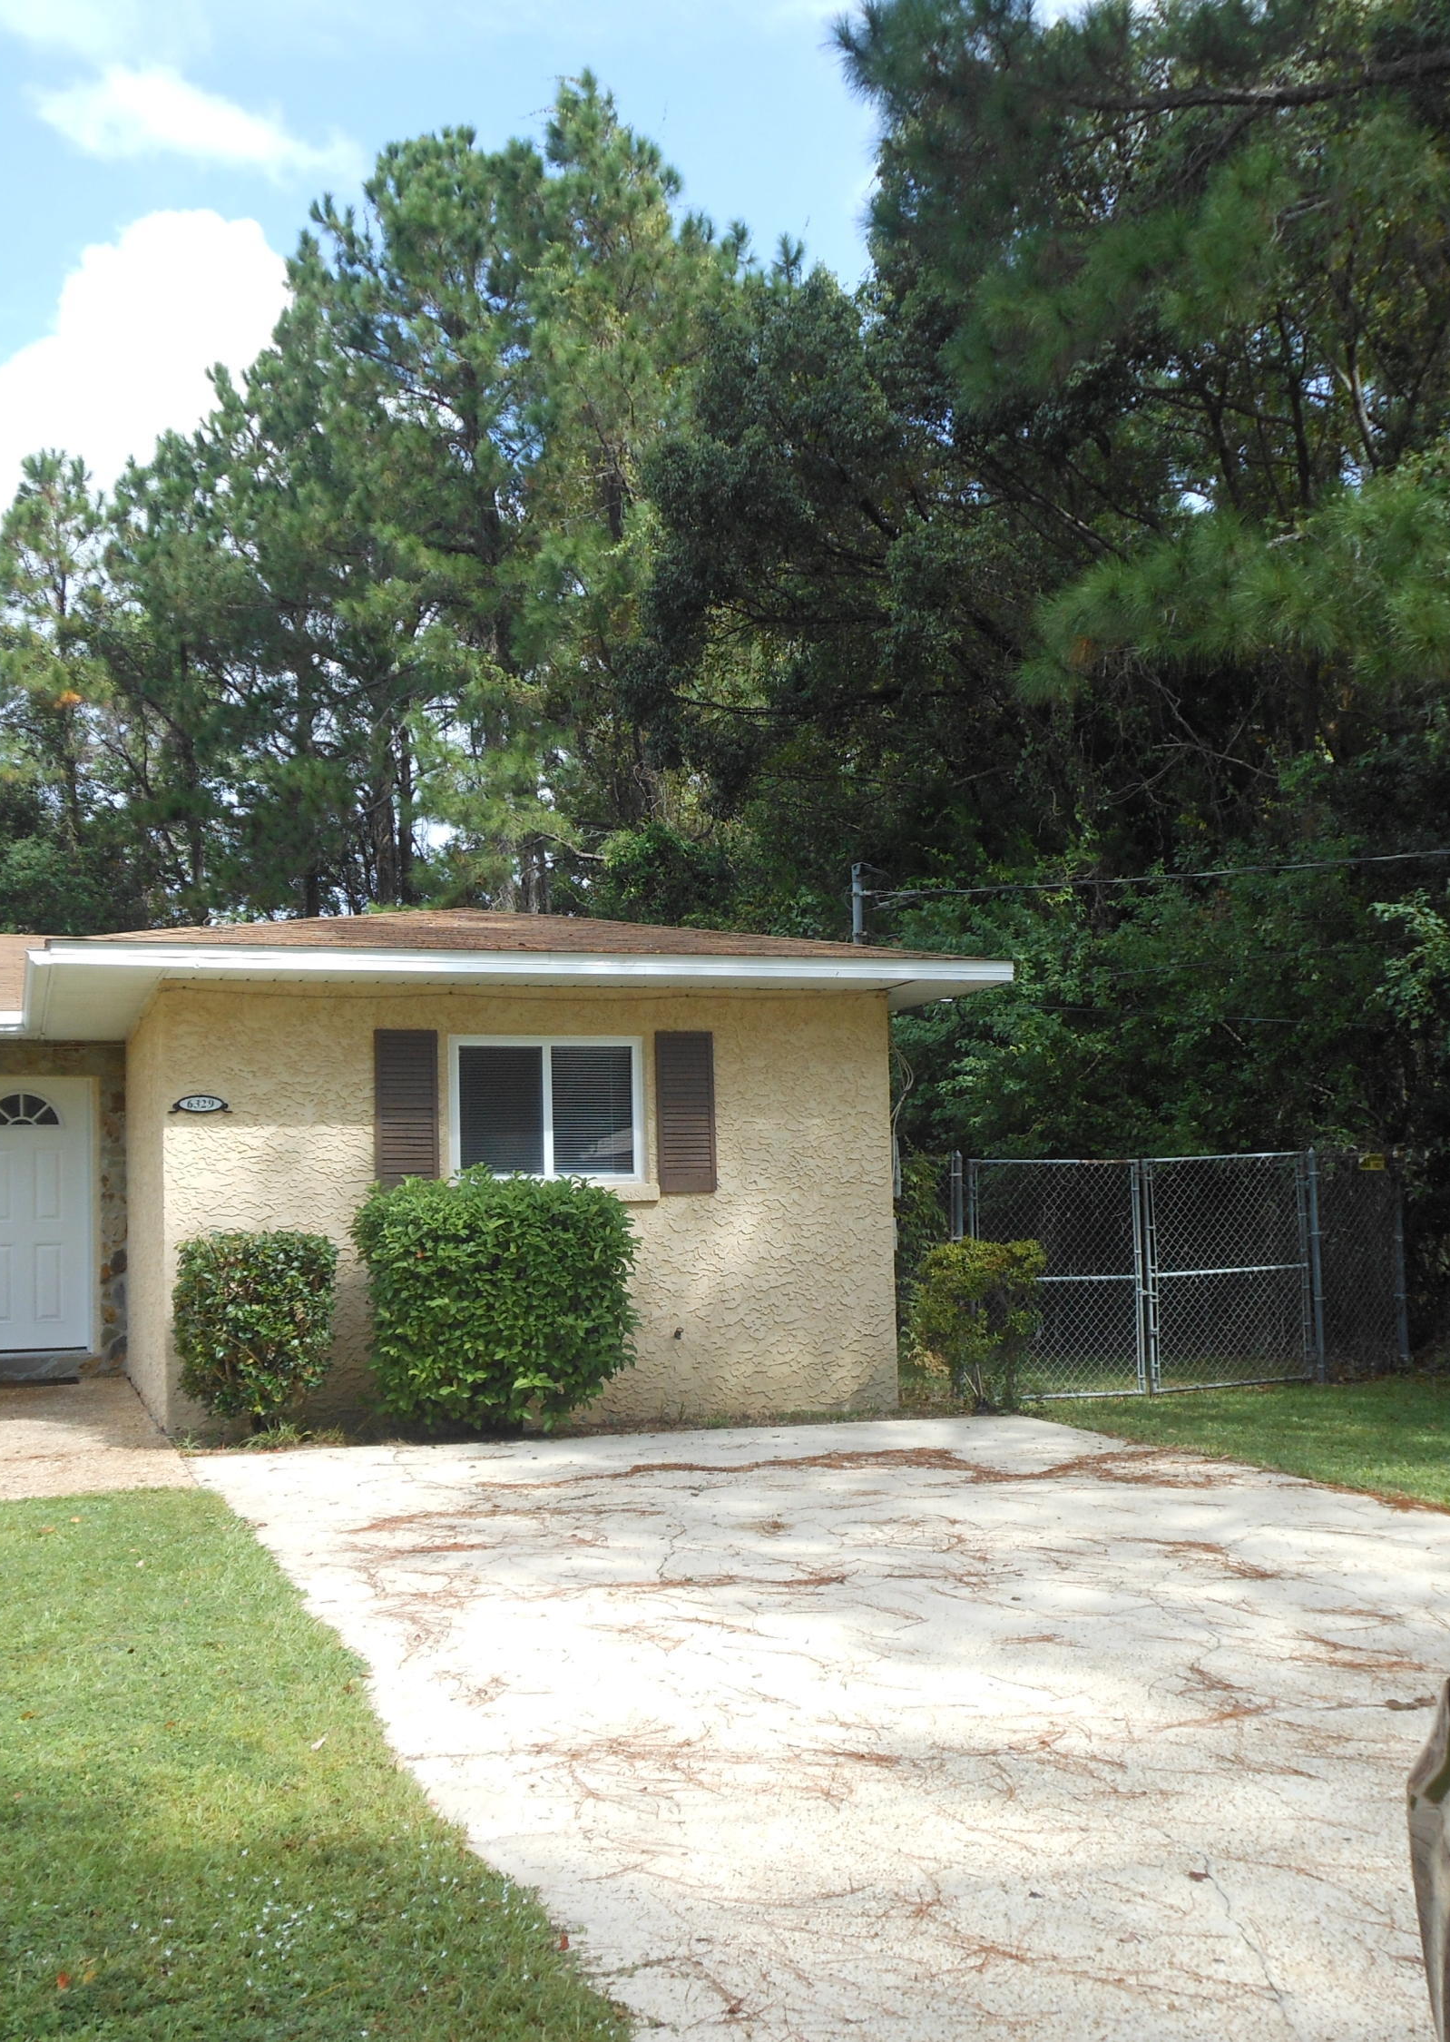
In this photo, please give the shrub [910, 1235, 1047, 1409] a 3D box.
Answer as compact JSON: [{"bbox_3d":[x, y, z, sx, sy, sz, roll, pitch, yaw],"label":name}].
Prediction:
[{"bbox_3d":[1.572,1.895,12.200,0.820,1.070,0.780,-1,-5,0],"label":"shrub"}]

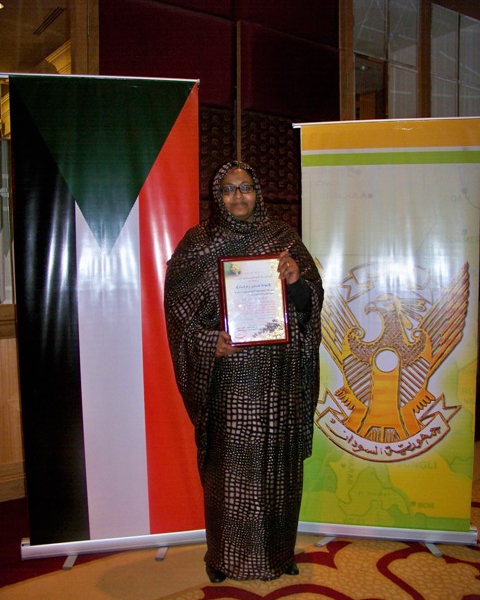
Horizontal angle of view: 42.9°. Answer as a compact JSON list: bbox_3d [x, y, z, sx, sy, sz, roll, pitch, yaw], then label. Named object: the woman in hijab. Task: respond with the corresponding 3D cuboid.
[{"bbox_3d":[0.016,0.280,2.460,0.610,1.690,0.430,-1,5,-5],"label":"woman in hijab"}]

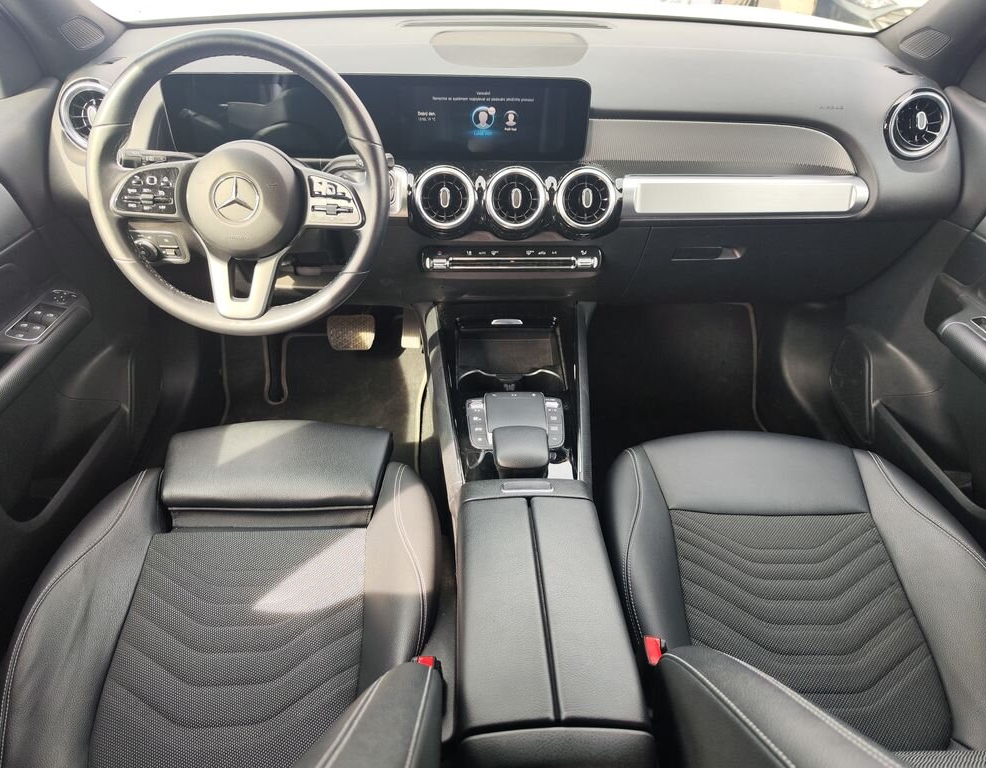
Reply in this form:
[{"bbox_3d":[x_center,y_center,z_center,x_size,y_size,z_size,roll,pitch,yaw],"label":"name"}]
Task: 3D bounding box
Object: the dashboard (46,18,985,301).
[{"bbox_3d":[0.030,-0.408,1.255,1.400,0.410,0.480,-1,36,-3],"label":"dashboard"}]

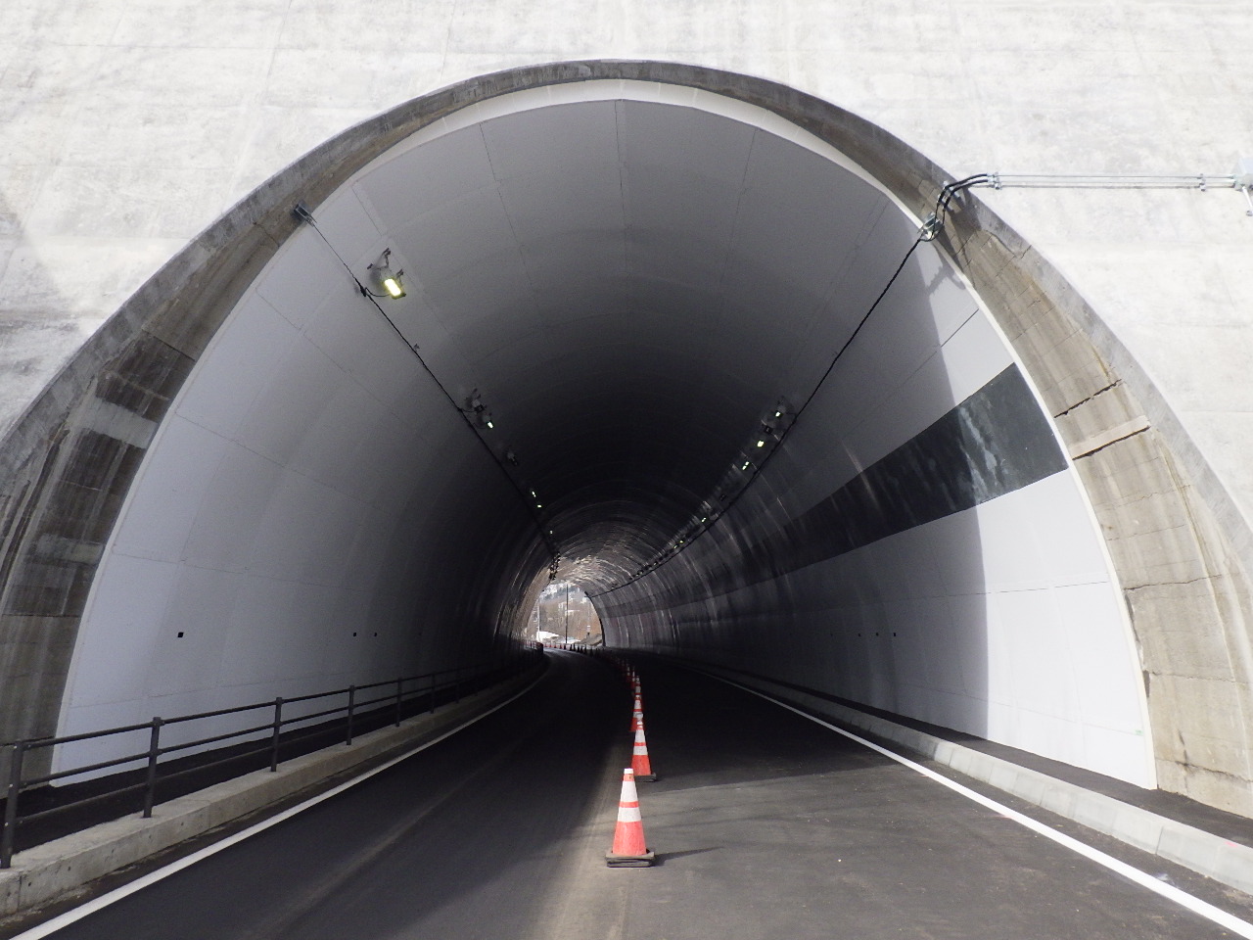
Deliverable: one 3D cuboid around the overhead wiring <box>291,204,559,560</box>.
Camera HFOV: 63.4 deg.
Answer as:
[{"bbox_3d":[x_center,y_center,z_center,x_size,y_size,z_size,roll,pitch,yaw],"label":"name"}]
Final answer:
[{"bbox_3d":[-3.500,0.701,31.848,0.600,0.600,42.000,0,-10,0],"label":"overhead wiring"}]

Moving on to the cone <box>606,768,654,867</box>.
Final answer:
[{"bbox_3d":[0.027,2.700,7.930,0.370,0.700,0.370,0,-10,0],"label":"cone"}]

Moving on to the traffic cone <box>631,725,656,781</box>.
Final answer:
[{"bbox_3d":[0.192,3.515,12.700,0.370,0.700,0.370,0,-10,0],"label":"traffic cone"}]

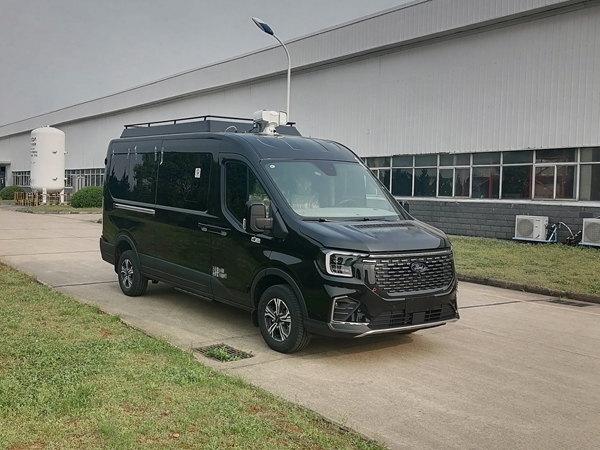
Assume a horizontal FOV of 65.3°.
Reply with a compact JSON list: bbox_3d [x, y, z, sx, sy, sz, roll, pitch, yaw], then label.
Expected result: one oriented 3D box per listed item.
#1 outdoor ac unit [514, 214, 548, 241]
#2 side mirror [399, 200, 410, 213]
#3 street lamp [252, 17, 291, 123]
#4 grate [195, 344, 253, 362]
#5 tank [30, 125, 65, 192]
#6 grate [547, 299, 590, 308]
[{"bbox_3d":[8.376,0.082,16.843,0.970,0.800,0.400,5,5,44],"label":"outdoor ac unit"},{"bbox_3d":[1.366,-0.140,6.305,0.170,0.330,0.260,5,5,44],"label":"side mirror"},{"bbox_3d":[-0.785,-2.320,12.651,0.320,5.980,1.510,5,5,44],"label":"street lamp"},{"bbox_3d":[-0.753,1.277,4.631,0.480,0.035,0.350,5,5,44],"label":"grate"},{"bbox_3d":[-22.602,-5.474,42.000,2.700,6.550,2.700,5,5,44],"label":"tank"},{"bbox_3d":[4.369,1.273,7.577,0.490,0.035,0.380,5,5,44],"label":"grate"}]

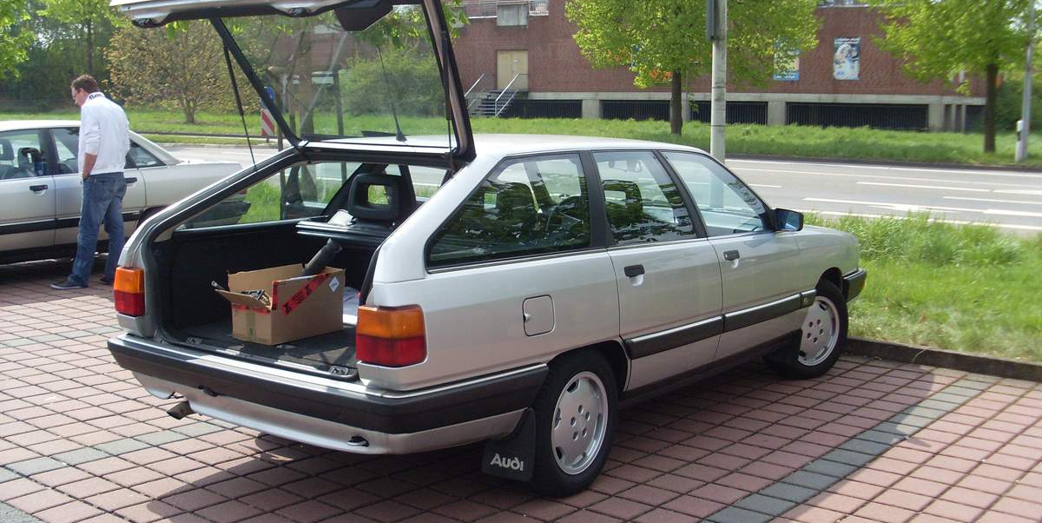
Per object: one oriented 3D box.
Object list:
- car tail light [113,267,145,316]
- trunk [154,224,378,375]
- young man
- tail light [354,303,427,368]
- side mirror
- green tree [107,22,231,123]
[{"bbox_3d":[-1.494,0.106,4.460,0.170,0.190,0.165,7,9,34],"label":"car tail light"},{"bbox_3d":[-0.683,0.104,4.495,1.200,0.420,0.950,7,9,34],"label":"trunk"},{"bbox_3d":[-3.566,-0.660,9.500,0.500,1.760,0.500,4,8,25],"label":"young man"},{"bbox_3d":[-0.419,0.239,3.740,0.170,0.190,0.165,7,9,34],"label":"tail light"},{"bbox_3d":[1.370,-0.213,5.830,0.170,0.115,0.095,7,9,34],"label":"side mirror"},{"bbox_3d":[-12.975,-7.165,43.000,5.200,3.900,5.000,1,7,0],"label":"green tree"}]

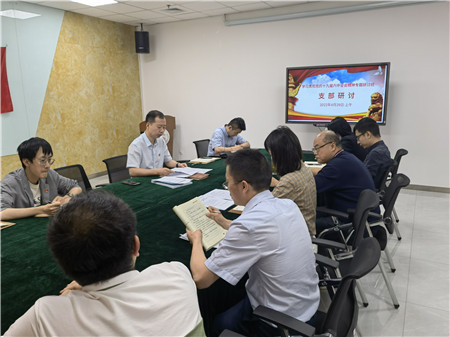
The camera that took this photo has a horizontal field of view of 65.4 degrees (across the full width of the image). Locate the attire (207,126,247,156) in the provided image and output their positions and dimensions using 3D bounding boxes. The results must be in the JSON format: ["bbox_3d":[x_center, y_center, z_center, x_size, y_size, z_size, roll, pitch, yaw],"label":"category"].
[{"bbox_3d":[0.047,-0.222,4.439,0.520,0.670,0.530,6,14,29],"label":"attire"}]

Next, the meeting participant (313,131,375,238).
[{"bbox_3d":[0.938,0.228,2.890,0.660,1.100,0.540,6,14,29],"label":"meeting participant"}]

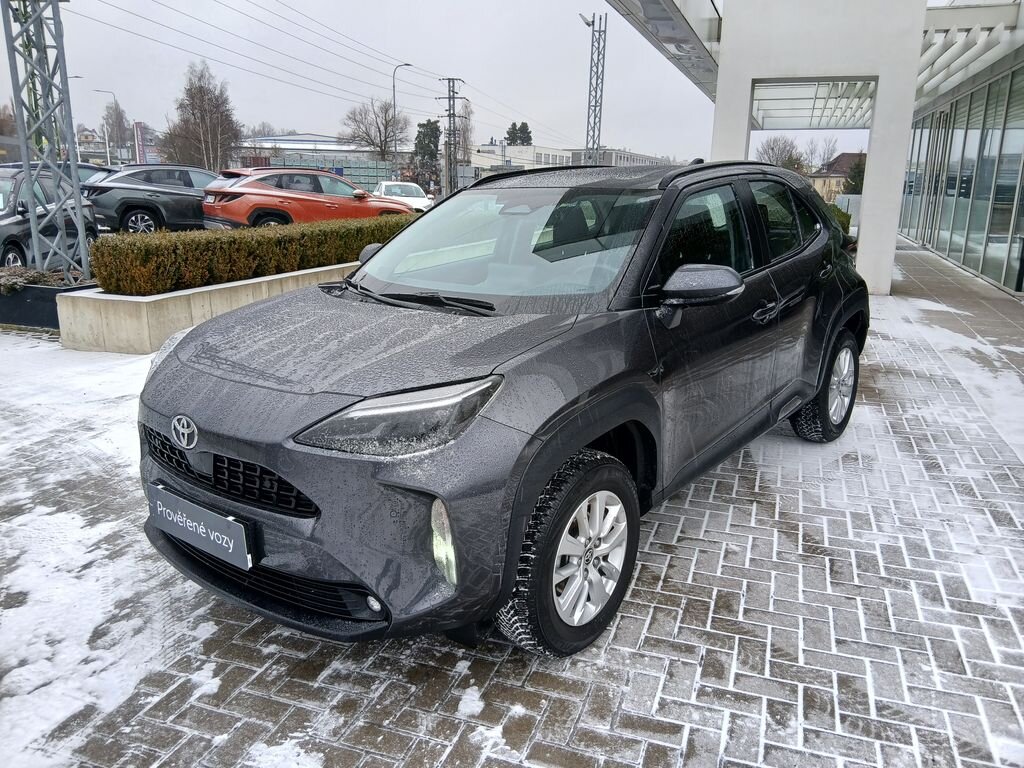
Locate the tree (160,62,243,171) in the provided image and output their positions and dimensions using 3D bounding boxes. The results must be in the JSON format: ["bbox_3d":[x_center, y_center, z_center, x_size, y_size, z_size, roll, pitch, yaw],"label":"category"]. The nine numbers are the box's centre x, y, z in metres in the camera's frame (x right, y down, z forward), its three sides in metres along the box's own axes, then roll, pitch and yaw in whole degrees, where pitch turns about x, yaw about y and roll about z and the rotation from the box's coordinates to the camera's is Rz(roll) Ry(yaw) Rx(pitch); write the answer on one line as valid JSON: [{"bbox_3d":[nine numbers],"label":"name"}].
[{"bbox_3d":[-29.685,-24.213,74.081,7.555,12.883,7.555,-7,17,-20],"label":"tree"}]

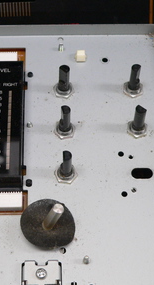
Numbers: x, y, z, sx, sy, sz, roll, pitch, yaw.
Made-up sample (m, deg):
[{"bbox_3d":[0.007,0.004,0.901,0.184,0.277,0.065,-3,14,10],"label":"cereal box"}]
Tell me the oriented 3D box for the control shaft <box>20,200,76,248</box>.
[{"bbox_3d":[-0.015,0.037,0.271,0.029,0.023,0.028,-1,59,-2],"label":"control shaft"}]

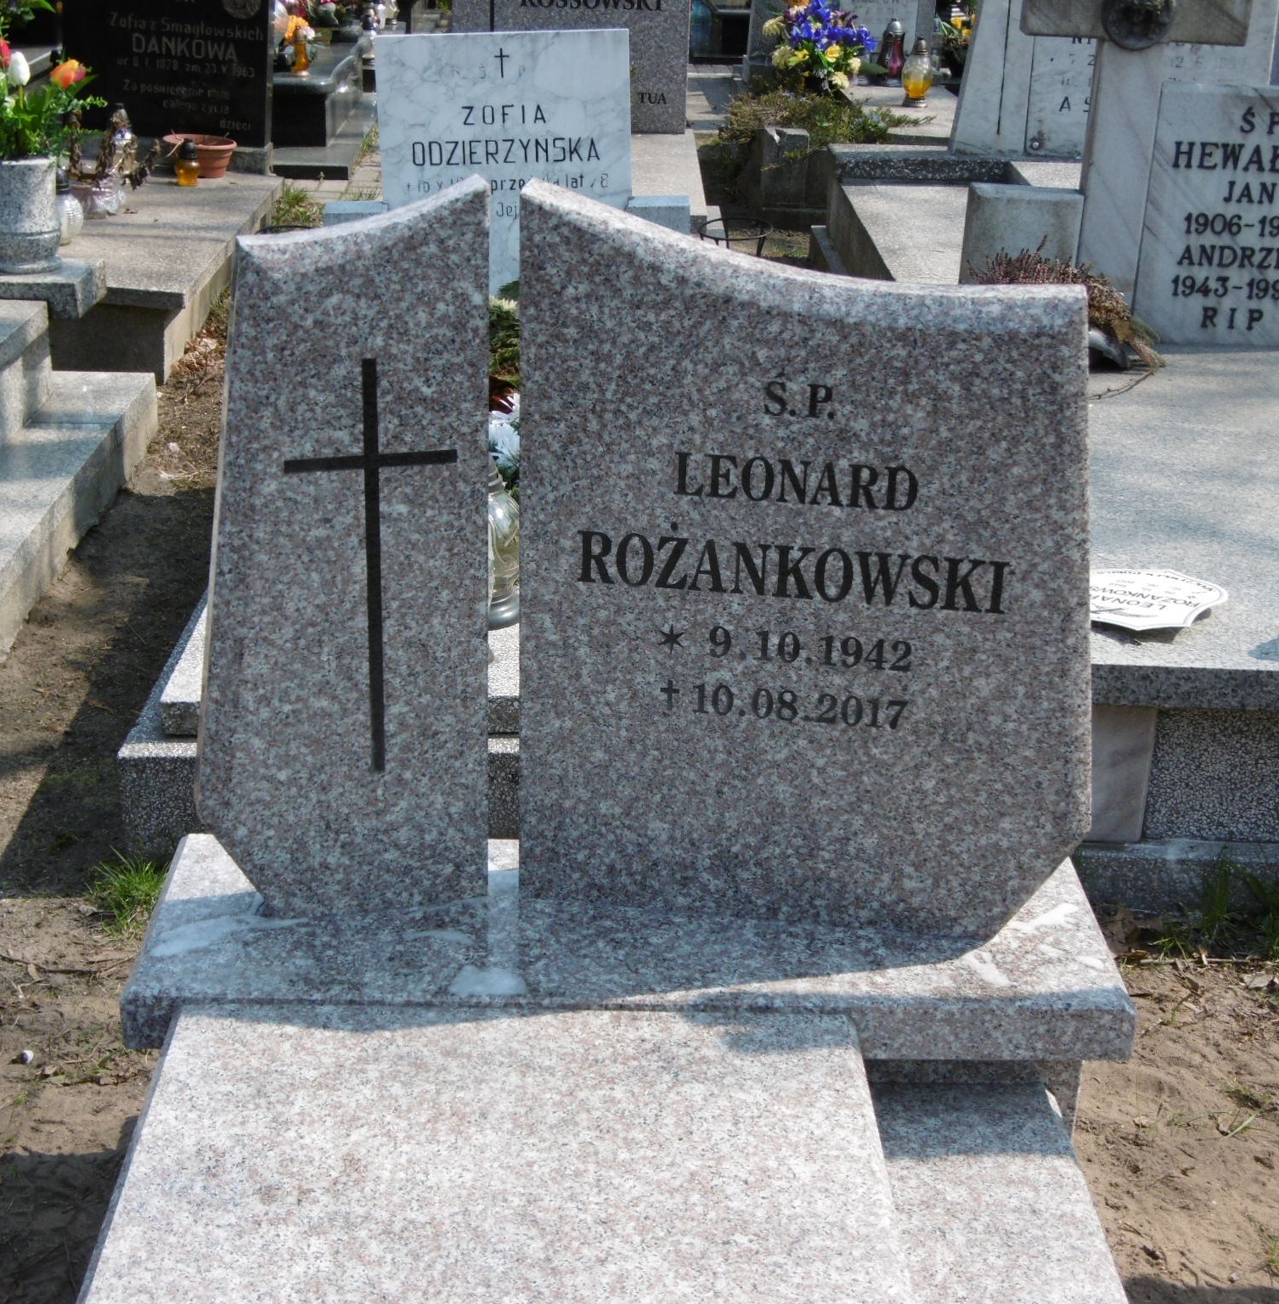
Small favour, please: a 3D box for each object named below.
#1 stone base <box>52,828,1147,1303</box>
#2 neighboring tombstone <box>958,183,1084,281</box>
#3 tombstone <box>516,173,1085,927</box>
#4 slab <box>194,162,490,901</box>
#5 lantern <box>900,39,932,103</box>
[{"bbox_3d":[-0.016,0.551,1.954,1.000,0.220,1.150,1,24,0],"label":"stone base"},{"bbox_3d":[0.673,-0.691,3.818,0.220,0.280,0.100,1,24,0],"label":"neighboring tombstone"},{"bbox_3d":[0.175,-0.082,2.191,0.598,0.755,0.075,4,20,8],"label":"tombstone"},{"bbox_3d":[-0.310,-0.092,2.200,0.318,0.755,0.075,-4,20,-10],"label":"slab"},{"bbox_3d":[0.885,-1.855,6.900,0.095,0.200,0.095,1,24,0],"label":"lantern"}]

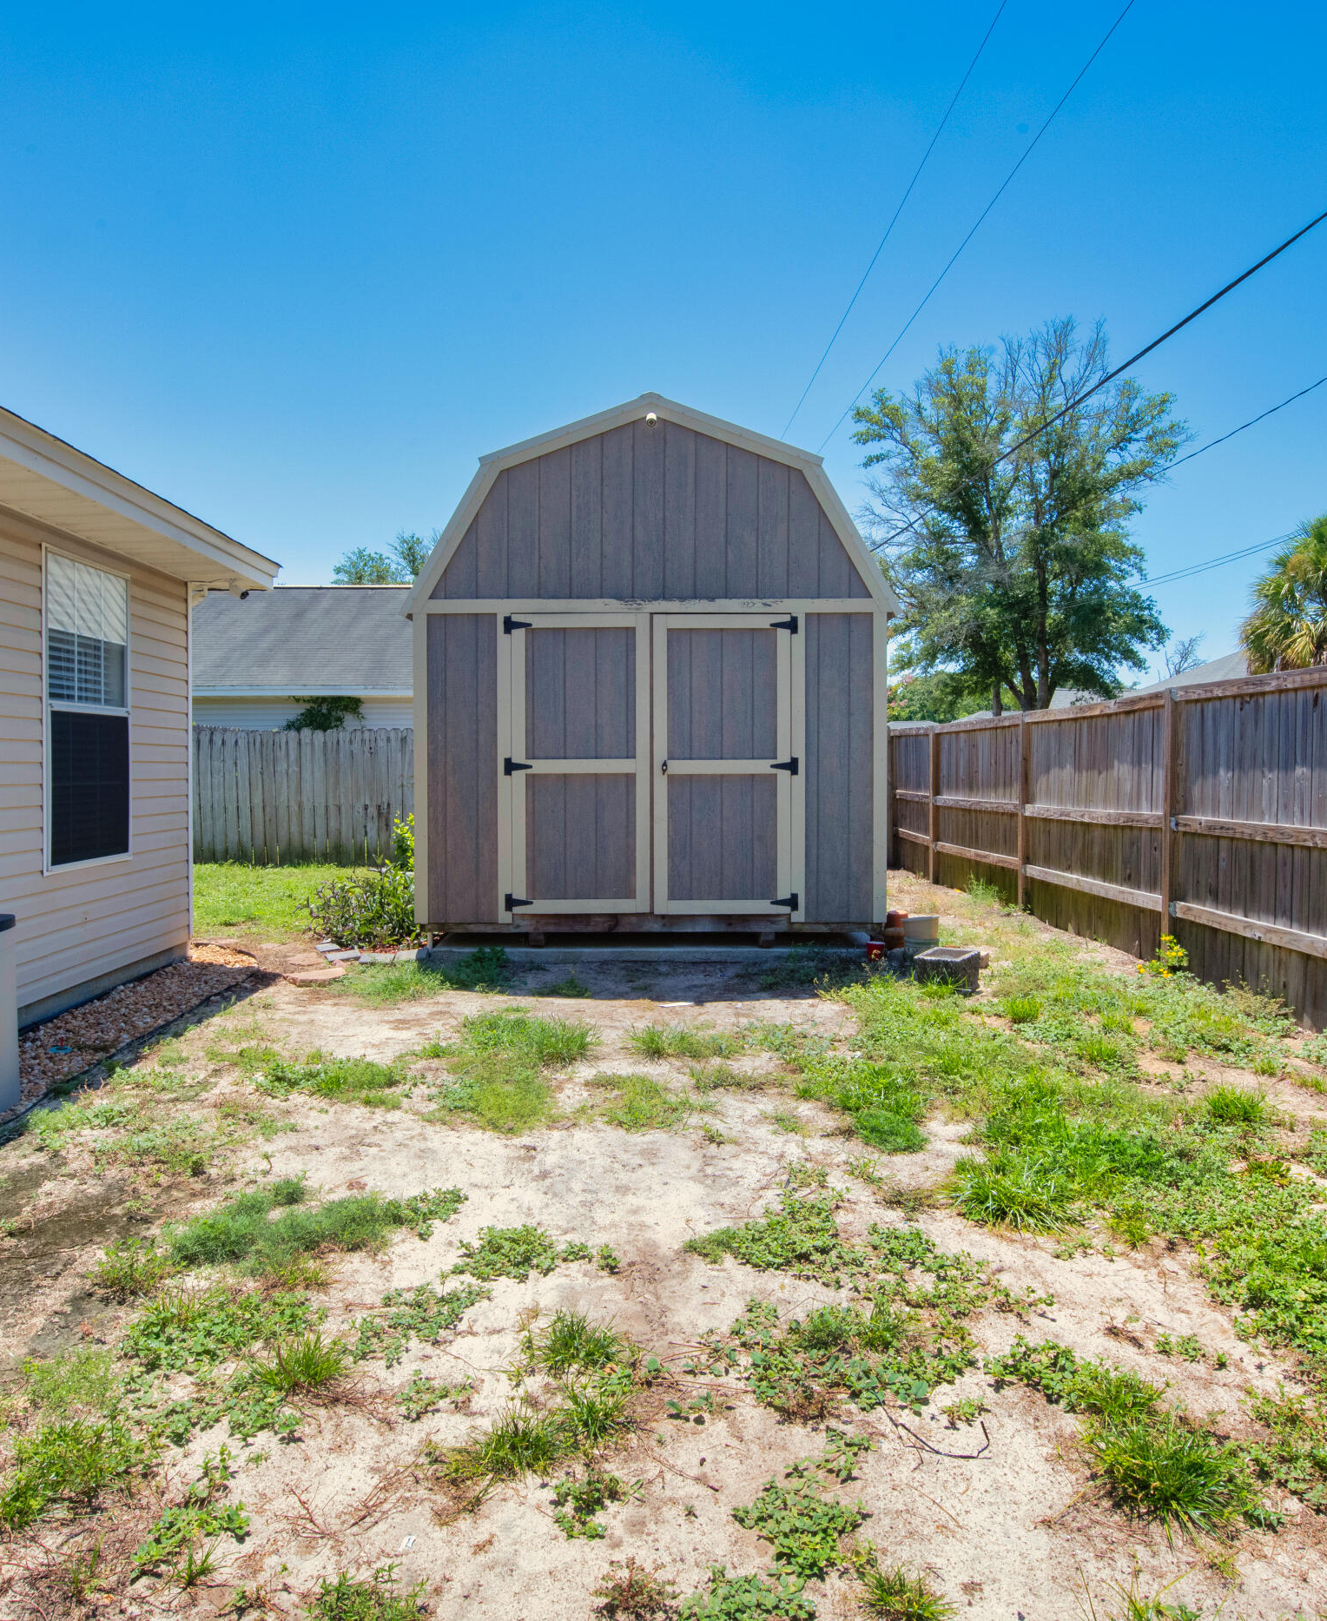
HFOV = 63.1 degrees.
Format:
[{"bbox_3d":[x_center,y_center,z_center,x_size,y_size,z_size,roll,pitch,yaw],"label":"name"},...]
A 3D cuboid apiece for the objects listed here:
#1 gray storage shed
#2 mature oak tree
[{"bbox_3d":[-0.100,-1.010,9.030,3.160,3.490,4.100,0,1,0],"label":"gray storage shed"},{"bbox_3d":[9.379,-6.443,28.300,8.400,12.996,8.200,0,1,0],"label":"mature oak tree"}]

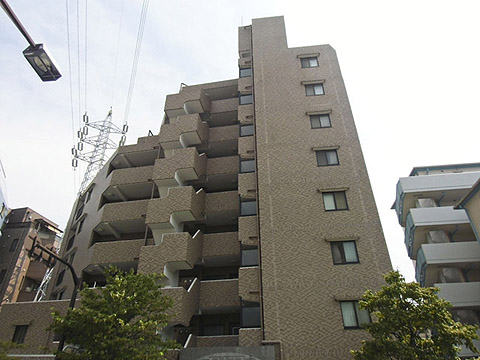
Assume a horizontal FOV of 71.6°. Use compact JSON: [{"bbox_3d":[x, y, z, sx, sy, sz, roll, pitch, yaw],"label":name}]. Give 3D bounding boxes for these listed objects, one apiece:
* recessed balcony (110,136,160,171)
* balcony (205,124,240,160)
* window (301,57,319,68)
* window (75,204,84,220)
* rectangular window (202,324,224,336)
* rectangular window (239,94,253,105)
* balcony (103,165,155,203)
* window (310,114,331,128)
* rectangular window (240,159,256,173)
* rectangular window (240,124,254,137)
[{"bbox_3d":[-7.526,-1.728,25.442,3.200,2.850,1.500,-6,-34,8],"label":"recessed balcony"},{"bbox_3d":[-1.077,-2.954,24.828,2.260,1.480,1.580,-5,-33,7],"label":"balcony"},{"bbox_3d":[5.052,-8.392,23.967,1.197,1.121,0.150,-5,-33,7],"label":"window"},{"bbox_3d":[-13.801,2.853,28.888,0.150,1.100,1.450,24,-40,-32],"label":"window"},{"bbox_3d":[-1.482,8.520,18.391,1.220,0.930,0.150,-5,-33,7],"label":"rectangular window"},{"bbox_3d":[0.419,-5.569,23.239,0.930,0.950,0.150,-3,-33,5],"label":"rectangular window"},{"bbox_3d":[-7.967,0.221,25.039,3.950,1.440,1.950,-3,-33,5],"label":"balcony"},{"bbox_3d":[5.108,-3.693,21.135,1.218,1.150,0.150,-3,-33,5],"label":"window"},{"bbox_3d":[0.496,-0.813,20.647,0.960,0.990,0.140,-3,-33,5],"label":"rectangular window"},{"bbox_3d":[0.487,-3.236,22.241,0.960,0.990,0.140,-3,-33,5],"label":"rectangular window"}]

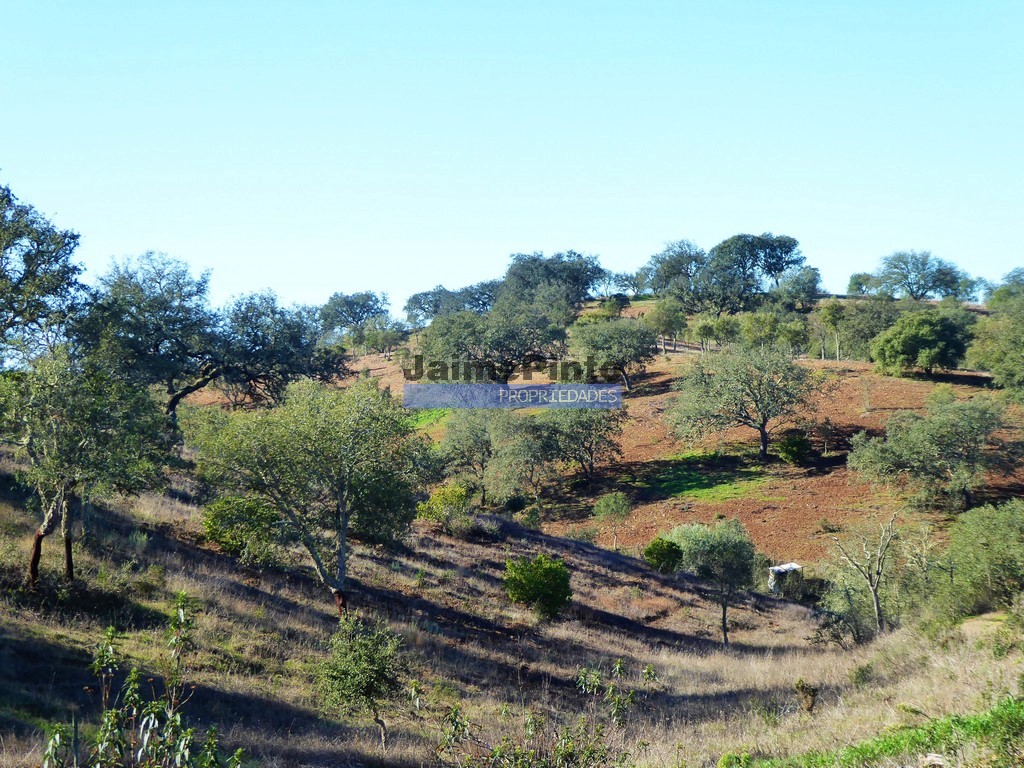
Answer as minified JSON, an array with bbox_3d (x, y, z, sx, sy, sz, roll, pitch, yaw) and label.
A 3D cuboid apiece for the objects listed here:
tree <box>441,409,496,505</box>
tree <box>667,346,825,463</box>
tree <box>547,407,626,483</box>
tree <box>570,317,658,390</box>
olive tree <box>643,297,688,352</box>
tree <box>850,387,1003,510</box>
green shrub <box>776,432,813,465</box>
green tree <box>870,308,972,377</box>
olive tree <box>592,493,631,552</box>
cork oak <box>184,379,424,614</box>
[{"bbox_3d":[-1.955,3.258,113.000,2.470,4.230,2.470,0,2,0],"label":"tree"},{"bbox_3d":[11.708,0.920,125.000,7.500,5.650,6.750,0,2,0],"label":"tree"},{"bbox_3d":[4.296,3.489,145.000,4.610,4.380,4.610,0,1,0],"label":"tree"},{"bbox_3d":[7.256,-2.159,178.000,6.230,5.240,5.920,0,1,0],"label":"tree"},{"bbox_3d":[9.646,-3.739,158.000,2.830,3.450,2.830,0,2,0],"label":"olive tree"},{"bbox_3d":[19.004,2.996,115.000,7.080,5.470,6.370,0,2,0],"label":"tree"},{"bbox_3d":[13.932,3.132,124.000,1.740,1.640,1.740,0,2,0],"label":"green shrub"},{"bbox_3d":[24.104,-2.443,148.000,5.880,3.920,5.590,0,2,0],"label":"green tree"},{"bbox_3d":[4.155,5.742,105.000,1.560,2.370,1.560,0,2,0],"label":"olive tree"},{"bbox_3d":[-5.117,2.774,62.000,5.920,5.820,5.920,0,1,0],"label":"cork oak"}]

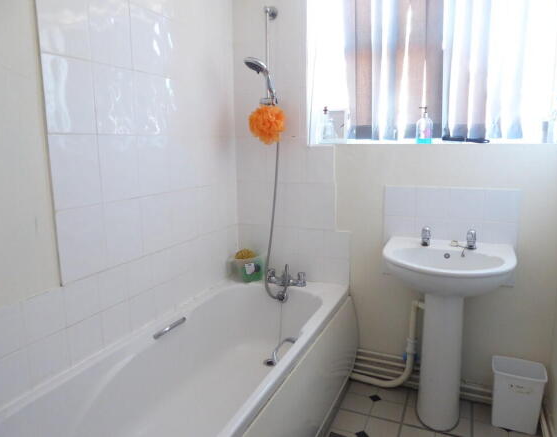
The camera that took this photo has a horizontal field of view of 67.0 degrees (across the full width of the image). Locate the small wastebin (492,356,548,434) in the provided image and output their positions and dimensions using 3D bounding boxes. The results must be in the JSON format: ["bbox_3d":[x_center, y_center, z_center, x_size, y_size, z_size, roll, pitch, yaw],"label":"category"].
[{"bbox_3d":[1.091,0.819,1.939,0.205,0.282,0.170,4,11,23],"label":"small wastebin"}]

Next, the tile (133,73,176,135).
[{"bbox_3d":[-0.536,-0.474,1.769,0.010,0.250,0.200,4,11,23],"label":"tile"}]

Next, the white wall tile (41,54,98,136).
[{"bbox_3d":[-0.698,-0.409,1.406,0.010,0.250,0.200,4,11,23],"label":"white wall tile"}]

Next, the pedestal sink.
[{"bbox_3d":[0.750,0.551,1.927,0.550,0.820,0.450,4,11,23],"label":"pedestal sink"}]

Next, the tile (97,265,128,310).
[{"bbox_3d":[-0.644,0.265,1.640,0.010,0.150,0.150,4,11,23],"label":"tile"}]

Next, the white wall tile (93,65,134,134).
[{"bbox_3d":[-0.623,-0.447,1.604,0.010,0.253,0.200,4,11,23],"label":"white wall tile"}]

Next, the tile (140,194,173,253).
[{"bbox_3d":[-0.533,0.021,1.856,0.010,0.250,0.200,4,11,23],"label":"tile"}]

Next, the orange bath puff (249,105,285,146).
[{"bbox_3d":[-0.059,-0.501,2.268,0.175,0.195,0.165,4,11,23],"label":"orange bath puff"}]

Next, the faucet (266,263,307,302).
[{"bbox_3d":[0.029,0.352,2.334,0.226,0.168,0.165,4,11,23],"label":"faucet"}]

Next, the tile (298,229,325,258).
[{"bbox_3d":[0.192,0.138,2.415,0.150,0.150,0.009,4,11,23],"label":"tile"}]

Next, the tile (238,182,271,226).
[{"bbox_3d":[-0.143,-0.086,2.455,0.200,0.250,0.010,4,11,23],"label":"tile"}]

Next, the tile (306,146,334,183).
[{"bbox_3d":[0.227,-0.293,2.309,0.175,0.208,0.010,4,11,23],"label":"tile"}]

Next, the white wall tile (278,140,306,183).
[{"bbox_3d":[0.060,-0.327,2.374,0.193,0.253,0.010,4,11,23],"label":"white wall tile"}]

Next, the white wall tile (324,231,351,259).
[{"bbox_3d":[0.321,0.146,2.296,0.150,0.150,0.010,4,11,23],"label":"white wall tile"}]

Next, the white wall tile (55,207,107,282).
[{"bbox_3d":[-0.706,0.088,1.527,0.009,0.250,0.200,4,11,23],"label":"white wall tile"}]

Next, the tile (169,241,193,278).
[{"bbox_3d":[-0.473,0.194,2.067,0.010,0.149,0.149,4,11,23],"label":"tile"}]

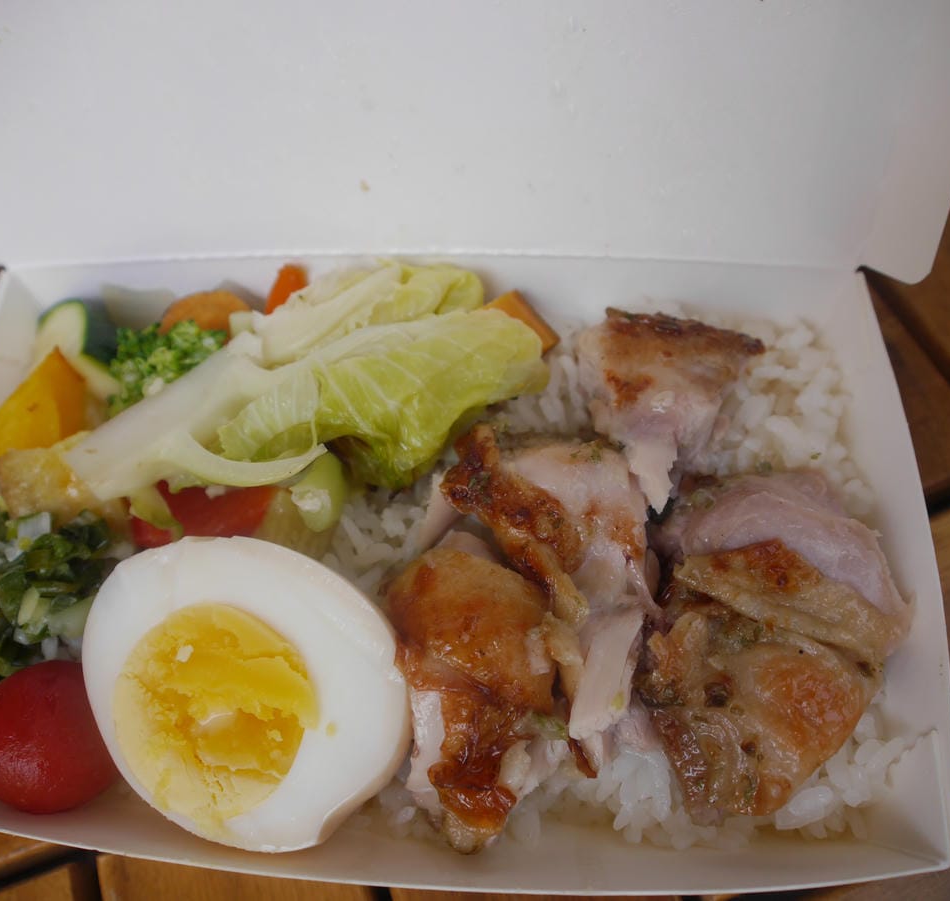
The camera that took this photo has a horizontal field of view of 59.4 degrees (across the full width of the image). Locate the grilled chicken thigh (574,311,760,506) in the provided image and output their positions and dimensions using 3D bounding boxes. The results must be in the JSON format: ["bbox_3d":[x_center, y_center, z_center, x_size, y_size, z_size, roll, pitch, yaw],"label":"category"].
[{"bbox_3d":[0.037,-0.008,0.159,0.033,0.020,0.032,9,62,7],"label":"grilled chicken thigh"}]

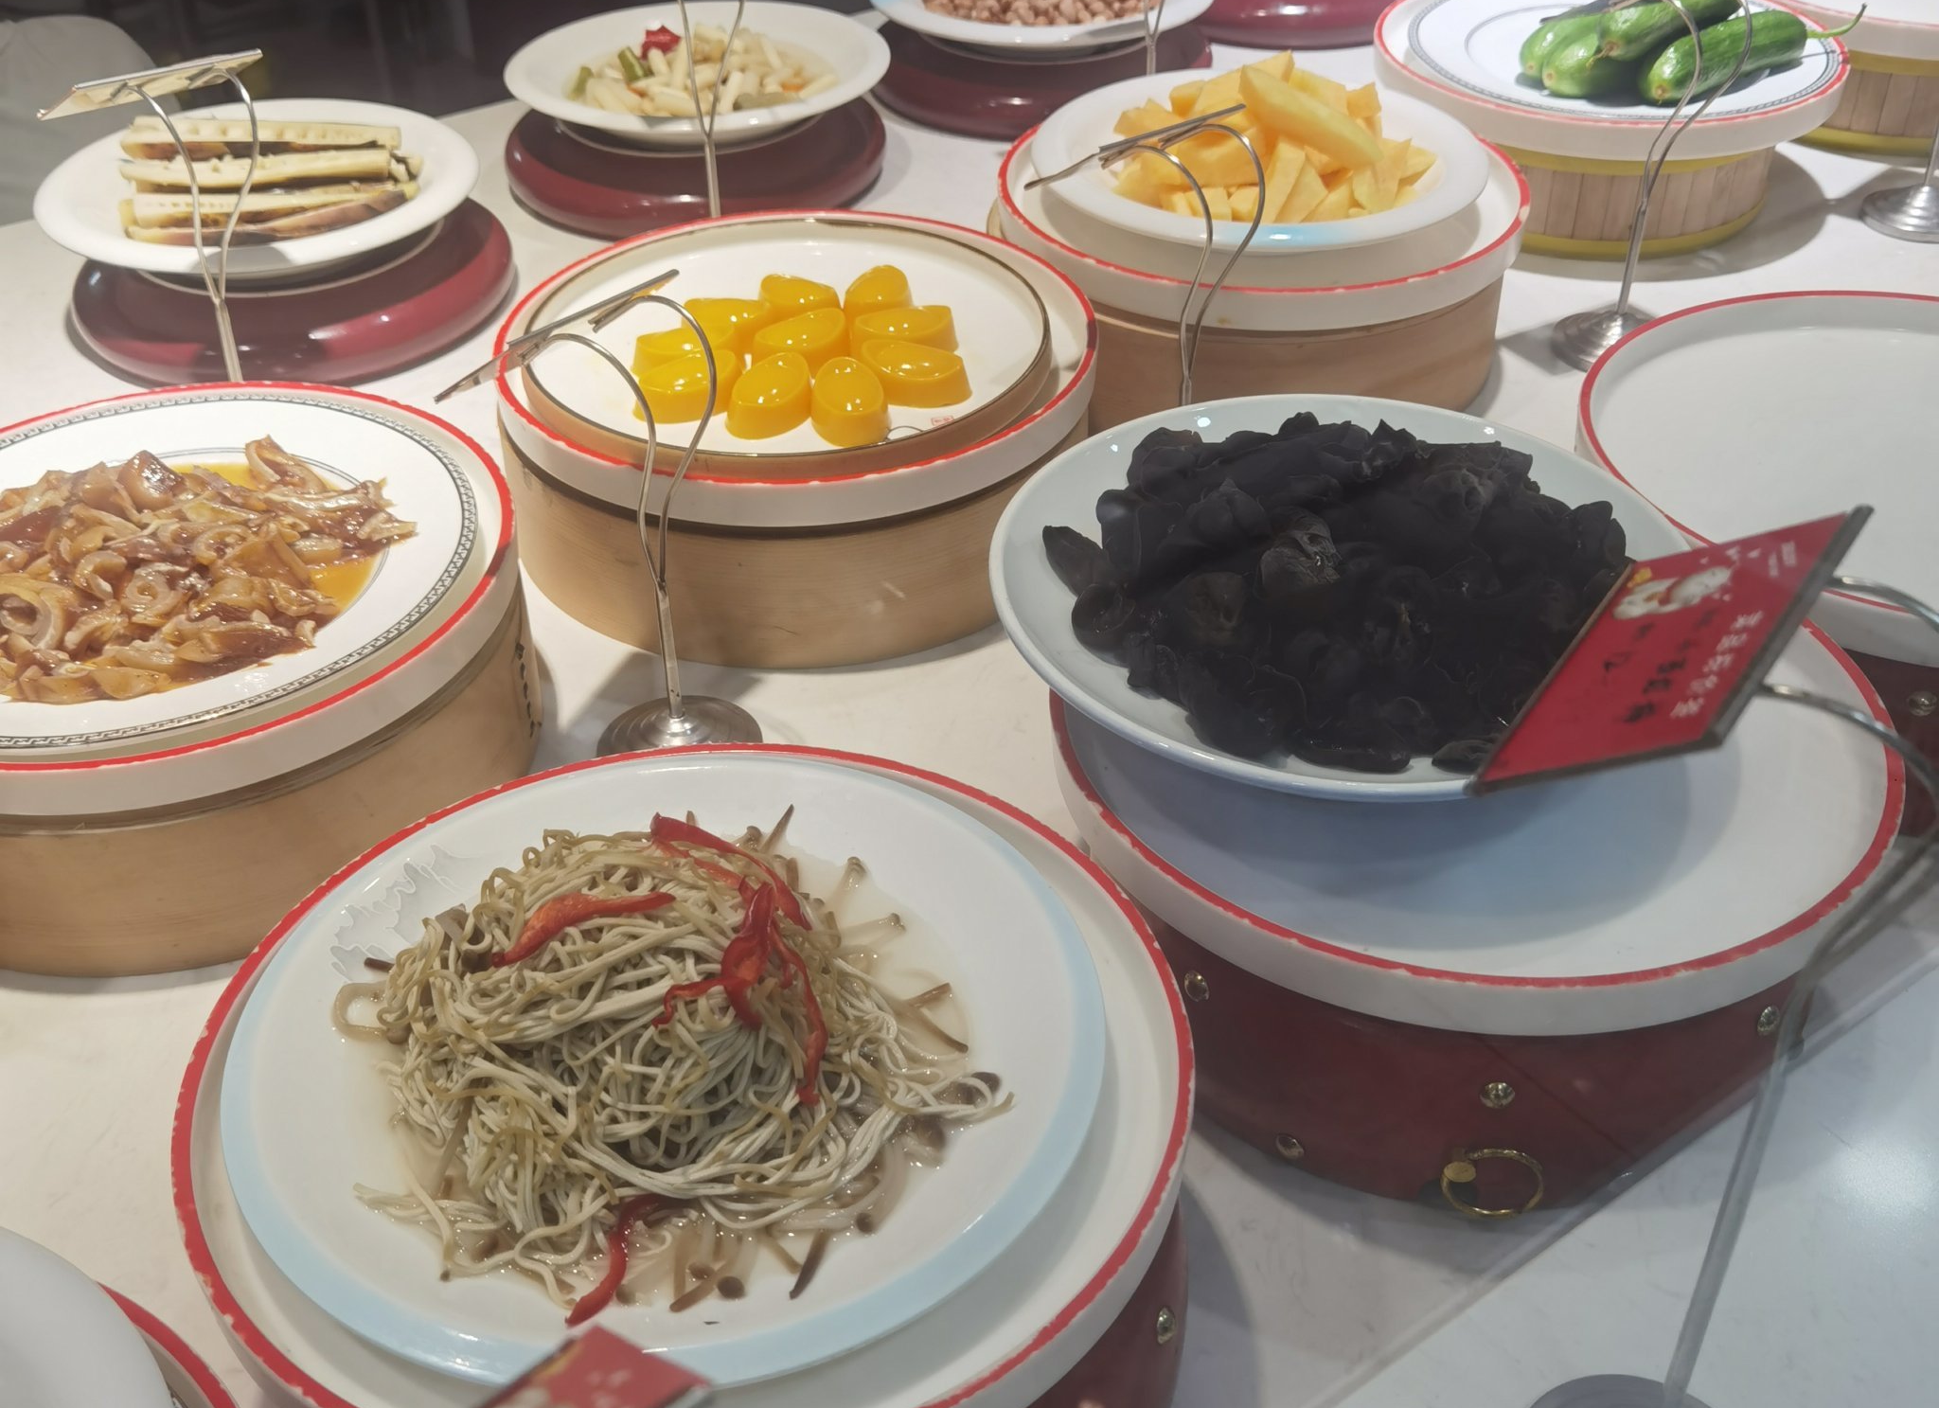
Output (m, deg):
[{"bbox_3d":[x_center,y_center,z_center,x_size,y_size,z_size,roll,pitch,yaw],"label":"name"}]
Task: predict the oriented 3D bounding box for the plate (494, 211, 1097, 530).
[{"bbox_3d":[-0.084,-0.177,1.005,0.294,0.028,0.294,0,37,0],"label":"plate"}]

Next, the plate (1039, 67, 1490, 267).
[{"bbox_3d":[0.161,-0.289,1.122,0.249,0.035,0.249,0,37,0],"label":"plate"}]

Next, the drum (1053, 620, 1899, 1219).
[{"bbox_3d":[0.190,0.046,0.816,0.320,0.124,0.320,-1,37,0],"label":"drum"}]

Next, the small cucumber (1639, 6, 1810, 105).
[{"bbox_3d":[0.519,-0.440,1.374,0.176,0.038,0.038,-25,43,-29],"label":"small cucumber"}]

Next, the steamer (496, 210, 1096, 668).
[{"bbox_3d":[-0.091,-0.155,1.111,0.318,0.110,0.318,-1,37,0],"label":"steamer"}]

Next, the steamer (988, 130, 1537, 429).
[{"bbox_3d":[0.164,-0.254,1.162,0.294,0.102,0.294,0,37,0],"label":"steamer"}]

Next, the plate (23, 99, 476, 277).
[{"bbox_3d":[-0.405,-0.287,1.165,0.249,0.035,0.249,0,37,0],"label":"plate"}]

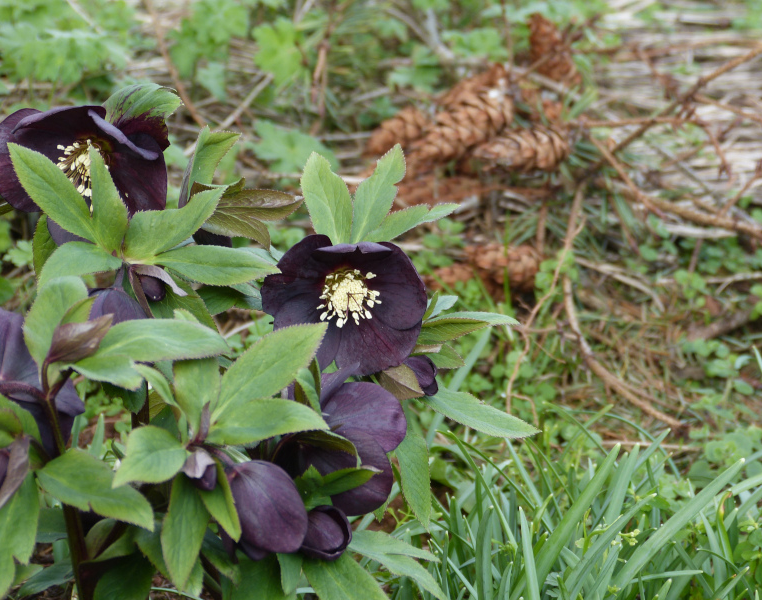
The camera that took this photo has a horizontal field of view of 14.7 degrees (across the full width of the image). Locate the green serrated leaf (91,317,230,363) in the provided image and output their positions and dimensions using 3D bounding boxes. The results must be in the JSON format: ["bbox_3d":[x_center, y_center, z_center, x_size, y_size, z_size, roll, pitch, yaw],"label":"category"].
[{"bbox_3d":[-0.088,0.016,1.180,0.057,0.010,0.023,4,41,4],"label":"green serrated leaf"}]

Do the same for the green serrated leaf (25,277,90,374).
[{"bbox_3d":[-0.143,0.010,1.310,0.024,0.045,0.016,12,-16,13],"label":"green serrated leaf"}]

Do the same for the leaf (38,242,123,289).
[{"bbox_3d":[-0.125,-0.014,1.230,0.039,0.010,0.024,-21,34,-30],"label":"leaf"}]

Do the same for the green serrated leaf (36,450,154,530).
[{"bbox_3d":[-0.118,0.078,1.220,0.052,0.010,0.026,26,51,9],"label":"green serrated leaf"}]

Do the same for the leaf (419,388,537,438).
[{"bbox_3d":[0.045,0.052,1.345,0.058,0.009,0.018,21,51,0],"label":"leaf"}]

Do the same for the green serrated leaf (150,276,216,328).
[{"bbox_3d":[-0.082,0.001,1.225,0.041,0.008,0.021,39,61,-3],"label":"green serrated leaf"}]

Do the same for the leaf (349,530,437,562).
[{"bbox_3d":[0.005,0.104,1.250,0.040,0.007,0.015,18,42,12],"label":"leaf"}]

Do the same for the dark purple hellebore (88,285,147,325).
[{"bbox_3d":[-0.112,0.008,1.270,0.029,0.029,0.029,8,59,6],"label":"dark purple hellebore"}]

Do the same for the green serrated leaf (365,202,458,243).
[{"bbox_3d":[0.012,-0.033,1.350,0.053,0.009,0.017,-22,65,-13],"label":"green serrated leaf"}]

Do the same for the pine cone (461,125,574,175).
[{"bbox_3d":[0.077,-0.085,1.680,0.061,0.027,0.027,-3,33,-7],"label":"pine cone"}]

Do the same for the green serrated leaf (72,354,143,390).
[{"bbox_3d":[-0.120,0.032,1.295,0.041,0.009,0.018,13,48,29],"label":"green serrated leaf"}]

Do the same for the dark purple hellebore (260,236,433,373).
[{"bbox_3d":[-0.016,0.002,1.250,0.069,0.057,0.031,2,24,4],"label":"dark purple hellebore"}]

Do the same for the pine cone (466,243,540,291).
[{"bbox_3d":[0.068,-0.019,1.660,0.044,0.025,0.025,8,23,-22],"label":"pine cone"}]

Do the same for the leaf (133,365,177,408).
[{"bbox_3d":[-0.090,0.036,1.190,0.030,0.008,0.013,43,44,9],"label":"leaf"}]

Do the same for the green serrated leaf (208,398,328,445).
[{"bbox_3d":[-0.046,0.049,1.200,0.049,0.009,0.022,-9,48,9],"label":"green serrated leaf"}]

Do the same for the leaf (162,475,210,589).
[{"bbox_3d":[-0.080,0.094,1.210,0.021,0.049,0.009,2,-6,6],"label":"leaf"}]

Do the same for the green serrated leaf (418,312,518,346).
[{"bbox_3d":[0.039,0.012,1.350,0.048,0.009,0.017,-8,42,-6],"label":"green serrated leaf"}]

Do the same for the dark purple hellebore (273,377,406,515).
[{"bbox_3d":[-0.017,0.061,1.250,0.055,0.054,0.033,22,-8,38],"label":"dark purple hellebore"}]

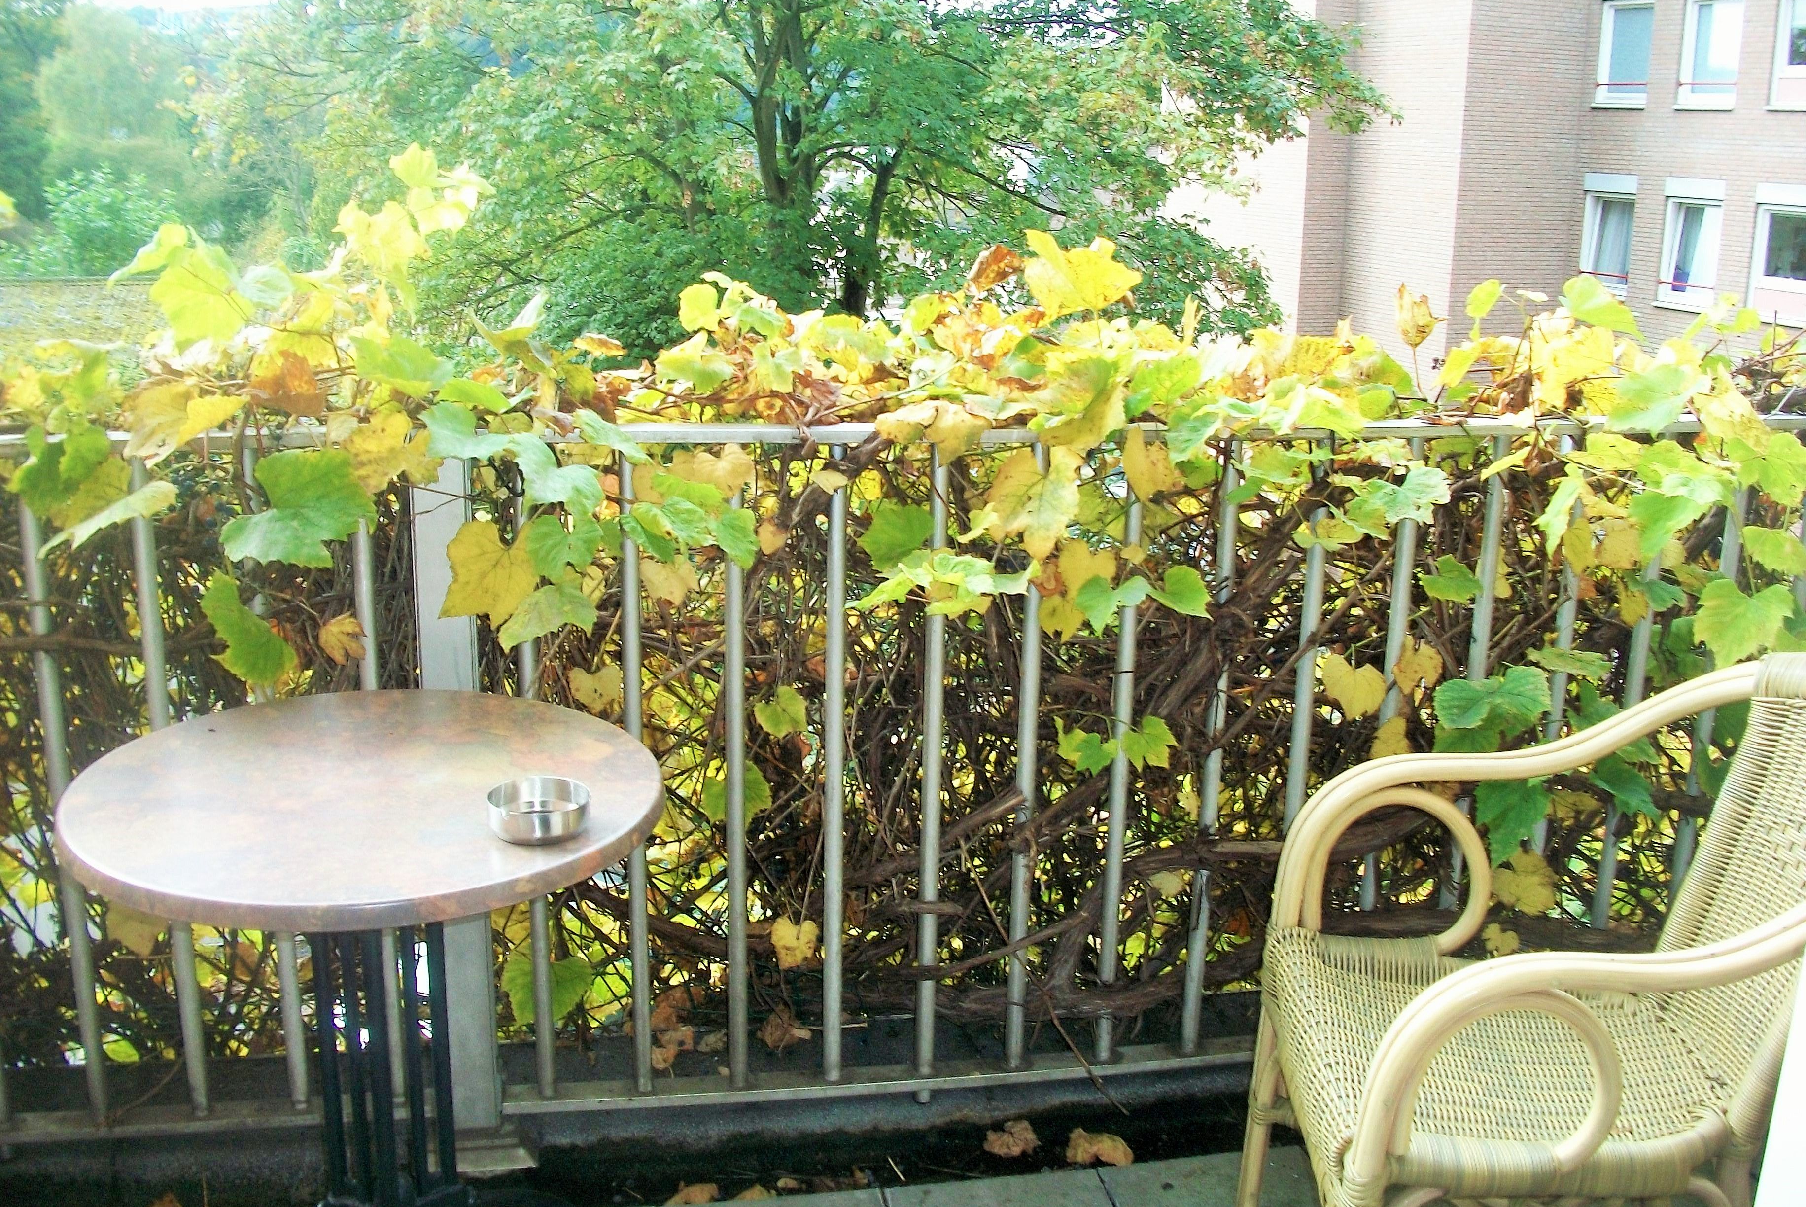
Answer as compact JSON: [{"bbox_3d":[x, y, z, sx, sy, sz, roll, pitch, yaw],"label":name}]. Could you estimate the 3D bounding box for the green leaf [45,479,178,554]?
[{"bbox_3d":[-0.909,-0.097,1.909,0.160,0.040,0.058,-26,65,-23],"label":"green leaf"}]

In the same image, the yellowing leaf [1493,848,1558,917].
[{"bbox_3d":[0.899,0.402,2.415,0.081,0.087,0.040,6,16,15],"label":"yellowing leaf"}]

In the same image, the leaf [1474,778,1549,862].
[{"bbox_3d":[0.895,0.310,2.457,0.122,0.146,0.040,-1,1,-10],"label":"leaf"}]

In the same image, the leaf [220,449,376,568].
[{"bbox_3d":[-0.696,-0.109,1.919,0.166,0.132,0.070,-3,16,-18],"label":"leaf"}]

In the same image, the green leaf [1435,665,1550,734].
[{"bbox_3d":[0.820,0.132,2.320,0.171,0.106,0.045,9,-24,-6],"label":"green leaf"}]

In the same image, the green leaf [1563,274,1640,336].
[{"bbox_3d":[0.977,-0.412,2.328,0.124,0.091,0.045,-1,-15,-9],"label":"green leaf"}]

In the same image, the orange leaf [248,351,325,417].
[{"bbox_3d":[-0.722,-0.258,1.957,0.082,0.075,0.060,-3,16,-18],"label":"orange leaf"}]

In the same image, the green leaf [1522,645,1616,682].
[{"bbox_3d":[0.937,0.083,2.348,0.127,0.030,0.059,16,50,5],"label":"green leaf"}]

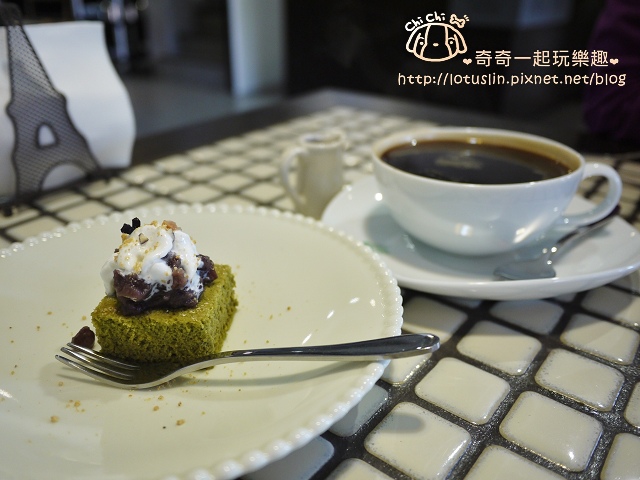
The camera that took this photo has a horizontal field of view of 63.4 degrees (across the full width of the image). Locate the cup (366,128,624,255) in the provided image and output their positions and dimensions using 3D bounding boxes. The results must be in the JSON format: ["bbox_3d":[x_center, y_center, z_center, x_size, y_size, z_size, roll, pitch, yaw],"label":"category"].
[{"bbox_3d":[0.087,-0.019,0.265,0.119,0.051,0.099,4,26,11],"label":"cup"}]

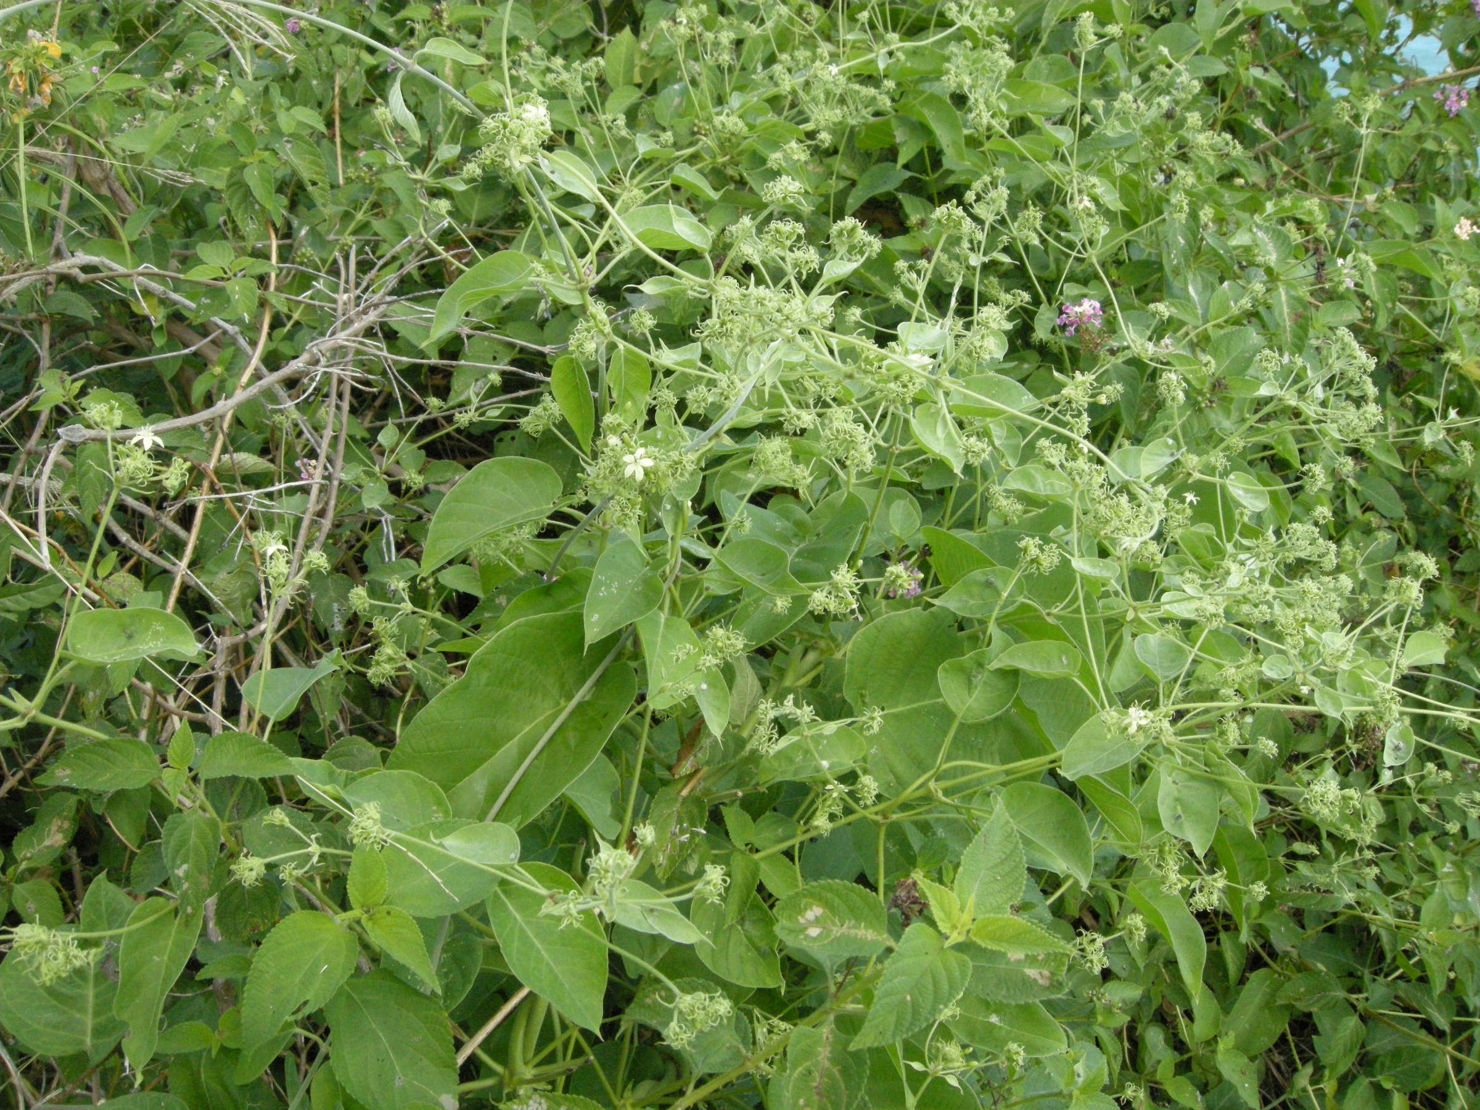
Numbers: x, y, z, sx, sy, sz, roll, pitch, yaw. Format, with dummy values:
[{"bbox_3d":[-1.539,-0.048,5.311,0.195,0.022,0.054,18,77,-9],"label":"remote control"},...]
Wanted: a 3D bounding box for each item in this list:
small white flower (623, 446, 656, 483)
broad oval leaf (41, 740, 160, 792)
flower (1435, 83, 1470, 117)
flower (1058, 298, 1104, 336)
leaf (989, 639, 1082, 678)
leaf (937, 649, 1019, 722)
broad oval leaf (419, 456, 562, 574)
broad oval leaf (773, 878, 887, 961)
[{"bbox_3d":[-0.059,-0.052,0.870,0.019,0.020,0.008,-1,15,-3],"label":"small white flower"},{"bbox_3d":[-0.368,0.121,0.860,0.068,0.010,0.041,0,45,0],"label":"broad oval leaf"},{"bbox_3d":[0.666,-0.425,1.400,0.031,0.025,0.029,0,37,0],"label":"flower"},{"bbox_3d":[0.243,-0.170,1.070,0.032,0.023,0.030,0,32,0],"label":"flower"},{"bbox_3d":[0.164,0.057,0.830,0.052,0.012,0.029,-4,51,1],"label":"leaf"},{"bbox_3d":[0.132,0.071,0.830,0.046,0.012,0.050,3,50,10],"label":"leaf"},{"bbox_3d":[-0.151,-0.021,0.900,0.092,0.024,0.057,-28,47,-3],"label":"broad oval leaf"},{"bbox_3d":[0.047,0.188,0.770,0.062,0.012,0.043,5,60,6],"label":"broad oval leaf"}]

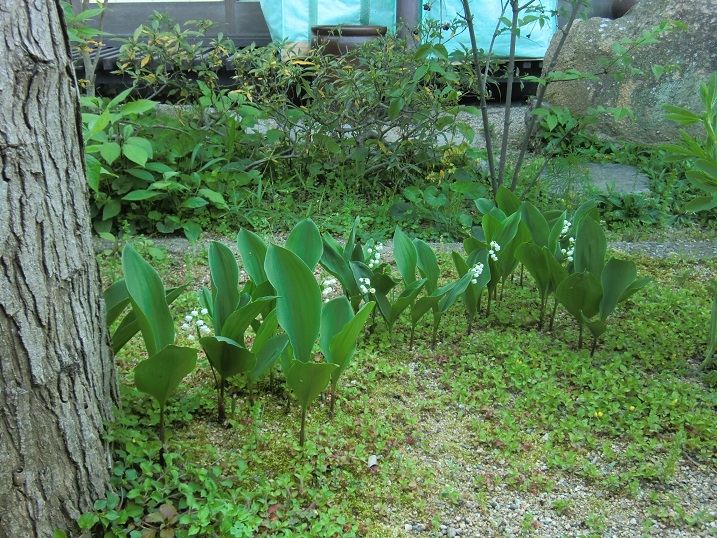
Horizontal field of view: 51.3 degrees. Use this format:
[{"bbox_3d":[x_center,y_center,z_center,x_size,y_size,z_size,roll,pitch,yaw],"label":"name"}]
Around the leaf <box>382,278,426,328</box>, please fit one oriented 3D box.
[{"bbox_3d":[0.081,0.057,1.275,0.038,0.109,0.030,38,17,13],"label":"leaf"}]

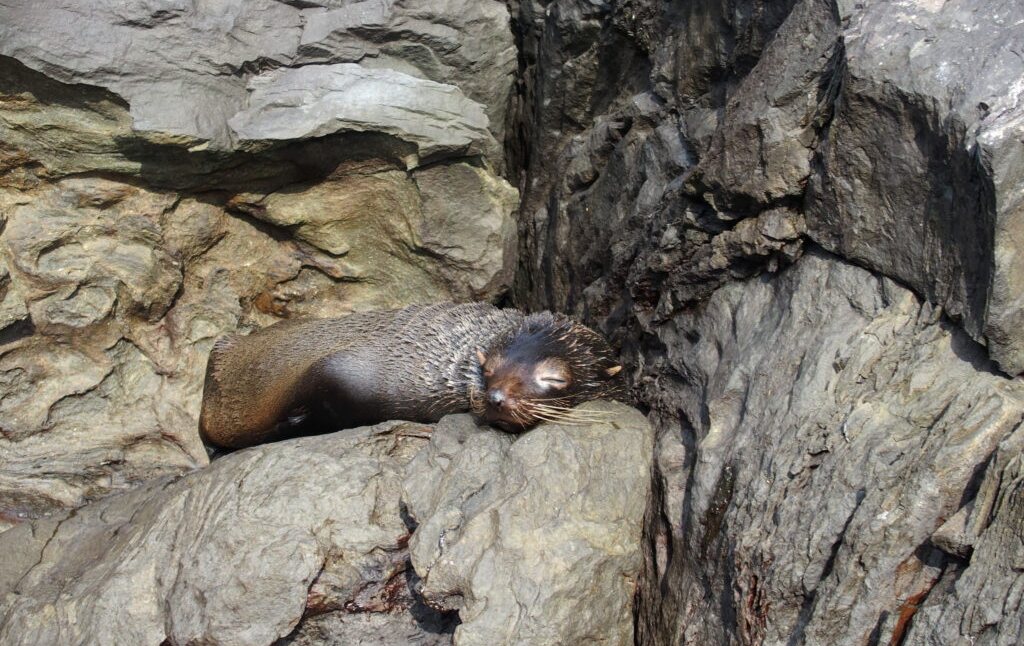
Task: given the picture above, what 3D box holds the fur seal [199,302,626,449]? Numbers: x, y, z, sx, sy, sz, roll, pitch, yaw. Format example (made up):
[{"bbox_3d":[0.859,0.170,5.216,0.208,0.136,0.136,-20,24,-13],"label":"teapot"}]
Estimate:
[{"bbox_3d":[-0.243,0.130,4.300,0.980,0.330,0.440,3,10,20],"label":"fur seal"}]

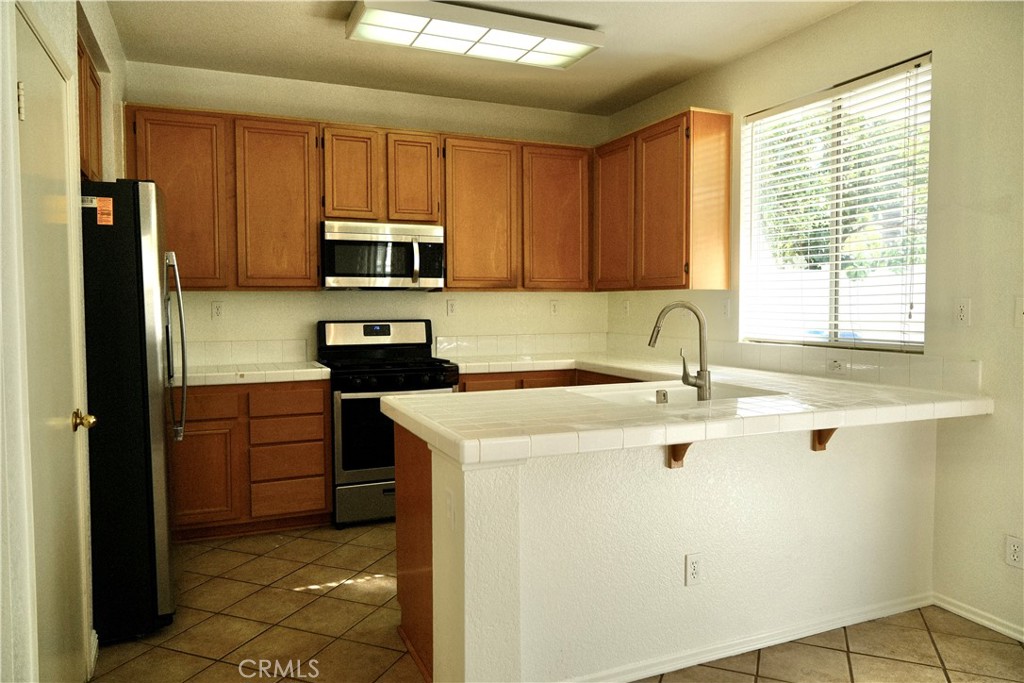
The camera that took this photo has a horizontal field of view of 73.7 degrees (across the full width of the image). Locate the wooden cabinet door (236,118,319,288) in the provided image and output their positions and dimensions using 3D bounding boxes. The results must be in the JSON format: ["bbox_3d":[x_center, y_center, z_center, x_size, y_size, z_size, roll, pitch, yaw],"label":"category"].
[{"bbox_3d":[-1.399,-0.813,4.085,0.450,0.972,0.020,-1,3,-23],"label":"wooden cabinet door"}]

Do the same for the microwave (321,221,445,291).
[{"bbox_3d":[-0.861,-0.552,4.517,0.769,0.424,0.370,-1,3,-22],"label":"microwave"}]

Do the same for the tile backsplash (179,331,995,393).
[{"bbox_3d":[-0.198,0.118,3.449,3.255,0.153,2.918,-1,3,-22],"label":"tile backsplash"}]

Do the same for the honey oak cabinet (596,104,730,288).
[{"bbox_3d":[0.925,-0.847,4.525,0.319,1.026,1.188,-1,3,-22],"label":"honey oak cabinet"}]

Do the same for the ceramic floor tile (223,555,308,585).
[{"bbox_3d":[-1.219,1.131,3.358,0.301,0.010,0.301,1,3,21],"label":"ceramic floor tile"}]

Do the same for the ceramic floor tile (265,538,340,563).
[{"bbox_3d":[-1.110,1.117,3.641,0.301,0.010,0.301,1,3,21],"label":"ceramic floor tile"}]

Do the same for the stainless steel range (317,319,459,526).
[{"bbox_3d":[-0.805,0.472,4.427,0.778,1.188,0.662,-1,3,-22],"label":"stainless steel range"}]

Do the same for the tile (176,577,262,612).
[{"bbox_3d":[-1.325,1.140,3.068,0.299,0.010,0.299,1,3,21],"label":"tile"}]

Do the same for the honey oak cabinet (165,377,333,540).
[{"bbox_3d":[-1.609,0.658,4.076,0.961,0.869,0.623,-1,3,-23],"label":"honey oak cabinet"}]

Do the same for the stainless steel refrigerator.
[{"bbox_3d":[-1.847,0.263,2.920,0.835,1.760,0.910,-1,3,-22],"label":"stainless steel refrigerator"}]

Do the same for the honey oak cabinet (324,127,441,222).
[{"bbox_3d":[-0.877,-1.050,4.471,0.769,0.611,0.323,-1,3,-23],"label":"honey oak cabinet"}]

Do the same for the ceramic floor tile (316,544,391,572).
[{"bbox_3d":[-0.827,1.121,3.531,0.301,0.010,0.301,1,3,21],"label":"ceramic floor tile"}]

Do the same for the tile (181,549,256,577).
[{"bbox_3d":[-1.499,1.121,3.457,0.299,0.010,0.299,1,3,21],"label":"tile"}]

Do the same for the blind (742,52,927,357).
[{"bbox_3d":[1.578,-0.614,3.444,0.055,1.272,1.133,-1,3,-22],"label":"blind"}]

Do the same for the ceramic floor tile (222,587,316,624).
[{"bbox_3d":[-1.046,1.149,2.966,0.301,0.010,0.301,1,3,21],"label":"ceramic floor tile"}]

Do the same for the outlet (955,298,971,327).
[{"bbox_3d":[1.847,-0.120,2.802,0.009,0.115,0.070,-1,3,-23],"label":"outlet"}]

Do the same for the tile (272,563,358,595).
[{"bbox_3d":[-0.936,1.135,3.248,0.301,0.010,0.301,1,3,21],"label":"tile"}]

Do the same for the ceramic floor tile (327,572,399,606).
[{"bbox_3d":[-0.653,1.139,3.139,0.301,0.010,0.301,1,3,21],"label":"ceramic floor tile"}]

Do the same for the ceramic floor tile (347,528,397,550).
[{"bbox_3d":[-0.720,1.101,3.804,0.299,0.010,0.299,1,3,21],"label":"ceramic floor tile"}]

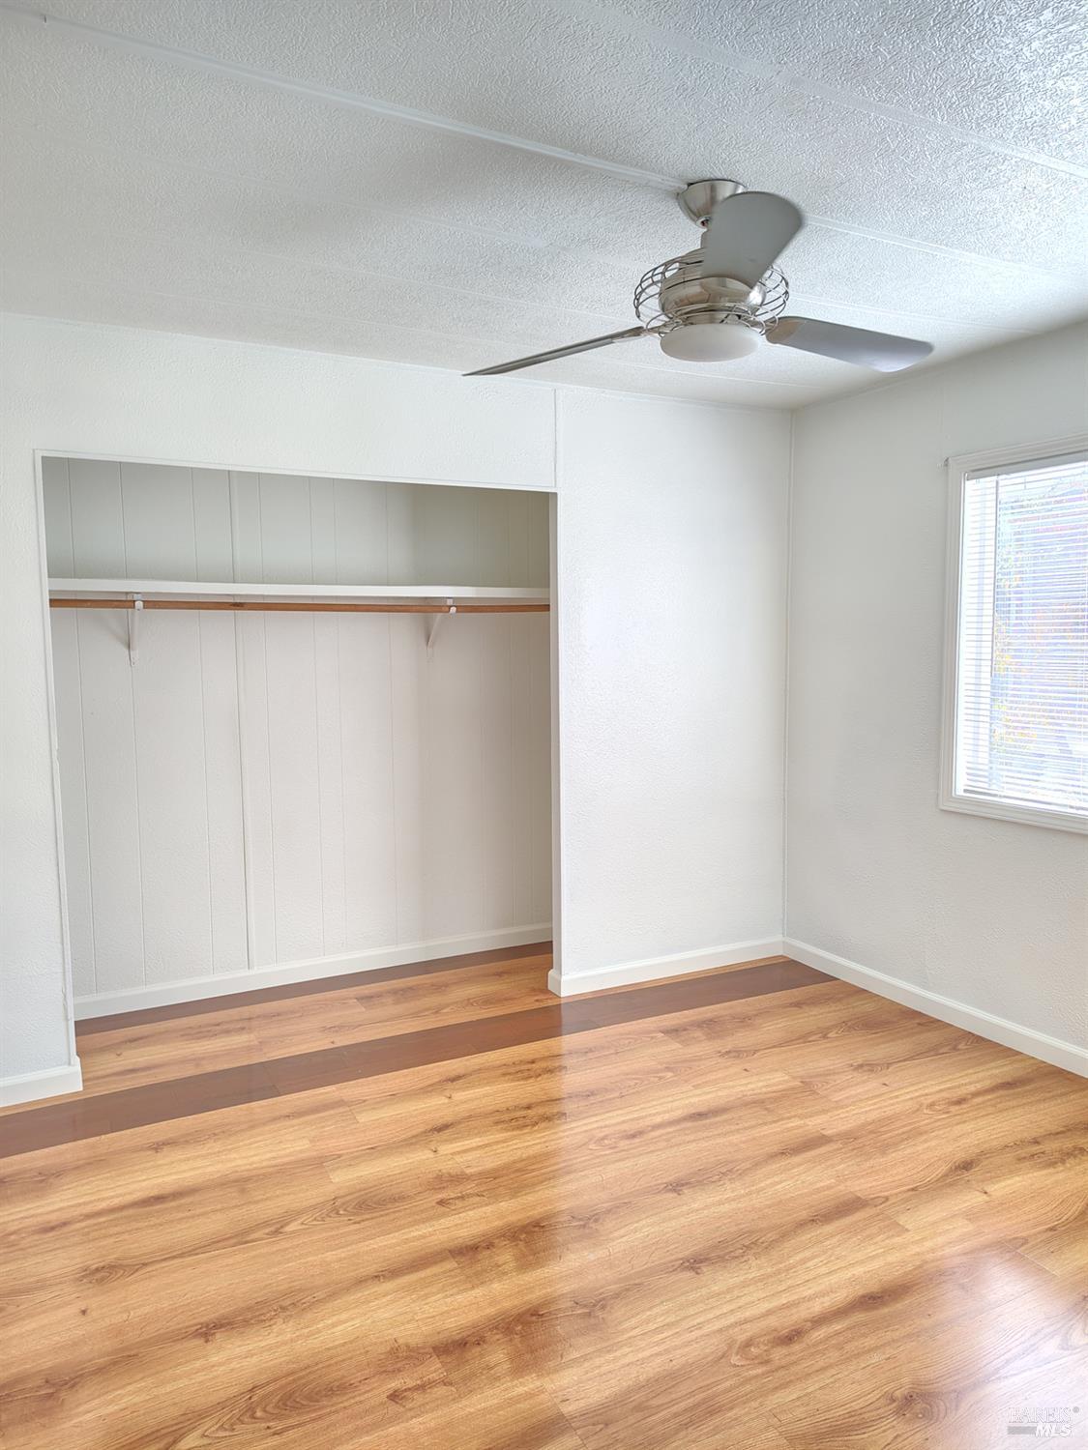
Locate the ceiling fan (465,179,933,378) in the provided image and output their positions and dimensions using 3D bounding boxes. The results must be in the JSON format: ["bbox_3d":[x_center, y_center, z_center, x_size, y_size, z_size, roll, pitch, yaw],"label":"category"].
[{"bbox_3d":[0.470,-1.002,2.273,1.140,0.345,1.220,-3,6,-27],"label":"ceiling fan"}]

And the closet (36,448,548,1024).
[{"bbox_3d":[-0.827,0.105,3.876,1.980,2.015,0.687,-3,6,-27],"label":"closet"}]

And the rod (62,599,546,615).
[{"bbox_3d":[-0.811,-0.457,3.893,2.060,0.033,0.033,-3,6,-27],"label":"rod"}]

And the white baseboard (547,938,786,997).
[{"bbox_3d":[0.550,1.020,4.322,1.127,0.085,0.095,-3,6,-27],"label":"white baseboard"}]

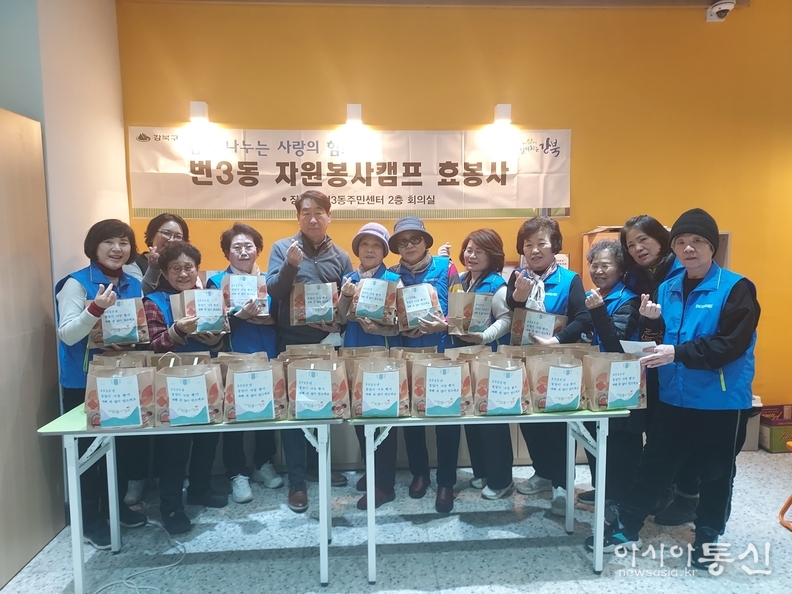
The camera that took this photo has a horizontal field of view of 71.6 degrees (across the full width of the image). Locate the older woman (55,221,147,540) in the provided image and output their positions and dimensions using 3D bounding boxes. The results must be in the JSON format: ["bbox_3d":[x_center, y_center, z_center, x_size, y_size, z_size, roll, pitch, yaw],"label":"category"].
[{"bbox_3d":[-1.440,0.426,2.723,0.467,1.579,0.367,-3,6,-30],"label":"older woman"}]

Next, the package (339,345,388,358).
[{"bbox_3d":[-0.152,0.363,2.603,0.243,0.228,0.149,-1,5,-3],"label":"package"}]

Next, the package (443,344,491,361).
[{"bbox_3d":[0.337,0.363,2.588,0.250,0.235,0.130,-1,7,-4],"label":"package"}]

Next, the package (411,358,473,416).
[{"bbox_3d":[0.198,0.386,2.370,0.258,0.220,0.140,-1,6,-3],"label":"package"}]

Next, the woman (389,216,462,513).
[{"bbox_3d":[0.168,0.373,3.057,0.447,1.599,0.357,1,5,10],"label":"woman"}]

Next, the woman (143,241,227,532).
[{"bbox_3d":[-1.092,0.457,2.866,0.437,1.485,0.367,-3,6,-25],"label":"woman"}]

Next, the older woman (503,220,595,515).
[{"bbox_3d":[0.803,0.370,2.911,0.470,1.585,0.430,1,7,12],"label":"older woman"}]

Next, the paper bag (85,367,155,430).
[{"bbox_3d":[-1.096,0.407,2.233,0.248,0.223,0.144,-1,5,-7],"label":"paper bag"}]

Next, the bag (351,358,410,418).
[{"bbox_3d":[-0.065,0.389,2.380,0.250,0.235,0.130,-1,7,-4],"label":"bag"}]

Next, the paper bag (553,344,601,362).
[{"bbox_3d":[0.873,0.350,2.699,0.250,0.220,0.140,-1,6,-5],"label":"paper bag"}]

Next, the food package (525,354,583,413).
[{"bbox_3d":[0.703,0.376,2.430,0.245,0.220,0.135,-1,6,-8],"label":"food package"}]

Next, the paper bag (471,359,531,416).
[{"bbox_3d":[0.466,0.384,2.405,0.250,0.235,0.130,-1,7,-6],"label":"paper bag"}]

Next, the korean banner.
[{"bbox_3d":[-0.268,-0.831,3.720,2.980,0.610,0.020,-1,7,-4],"label":"korean banner"}]

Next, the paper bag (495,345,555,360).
[{"bbox_3d":[0.638,0.354,2.674,0.255,0.220,0.140,-1,6,-4],"label":"paper bag"}]

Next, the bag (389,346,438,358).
[{"bbox_3d":[0.083,0.365,2.588,0.250,0.235,0.130,-1,7,-4],"label":"bag"}]

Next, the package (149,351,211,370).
[{"bbox_3d":[-0.969,0.378,2.479,0.248,0.233,0.144,-1,5,-5],"label":"package"}]

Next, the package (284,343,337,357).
[{"bbox_3d":[-0.408,0.363,2.623,0.250,0.235,0.130,-1,7,-4],"label":"package"}]

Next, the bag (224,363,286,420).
[{"bbox_3d":[-0.593,0.397,2.335,0.250,0.235,0.130,-1,7,-8],"label":"bag"}]

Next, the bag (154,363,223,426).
[{"bbox_3d":[-0.849,0.403,2.291,0.252,0.220,0.135,-2,6,-15],"label":"bag"}]

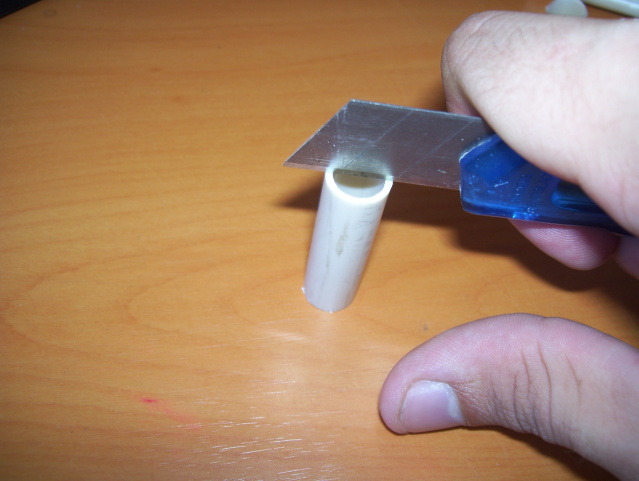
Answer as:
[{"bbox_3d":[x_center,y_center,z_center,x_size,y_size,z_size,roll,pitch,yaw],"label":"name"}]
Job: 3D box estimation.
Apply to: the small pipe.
[{"bbox_3d":[0.005,0.000,0.138,0.013,0.040,0.013,4,56,-6],"label":"small pipe"}]

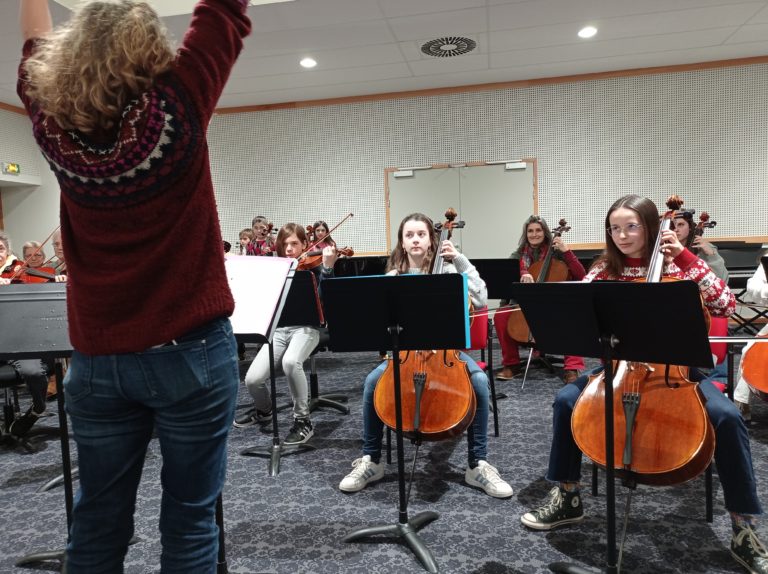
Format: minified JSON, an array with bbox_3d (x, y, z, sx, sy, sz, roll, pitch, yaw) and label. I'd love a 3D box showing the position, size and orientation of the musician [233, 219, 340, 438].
[{"bbox_3d":[-0.566,0.226,3.807,0.640,1.230,0.760,-1,5,20],"label":"musician"}]

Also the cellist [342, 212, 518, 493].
[{"bbox_3d":[0.203,0.263,2.985,0.720,1.235,0.710,-2,5,10],"label":"cellist"}]

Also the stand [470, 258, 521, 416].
[{"bbox_3d":[0.663,0.293,4.044,0.500,0.950,0.440,0,5,23],"label":"stand"}]

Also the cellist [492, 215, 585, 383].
[{"bbox_3d":[1.226,0.052,4.848,0.640,1.240,0.760,0,5,22],"label":"cellist"}]

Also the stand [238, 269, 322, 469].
[{"bbox_3d":[-0.573,0.399,3.155,0.500,1.000,0.430,-1,5,11],"label":"stand"}]

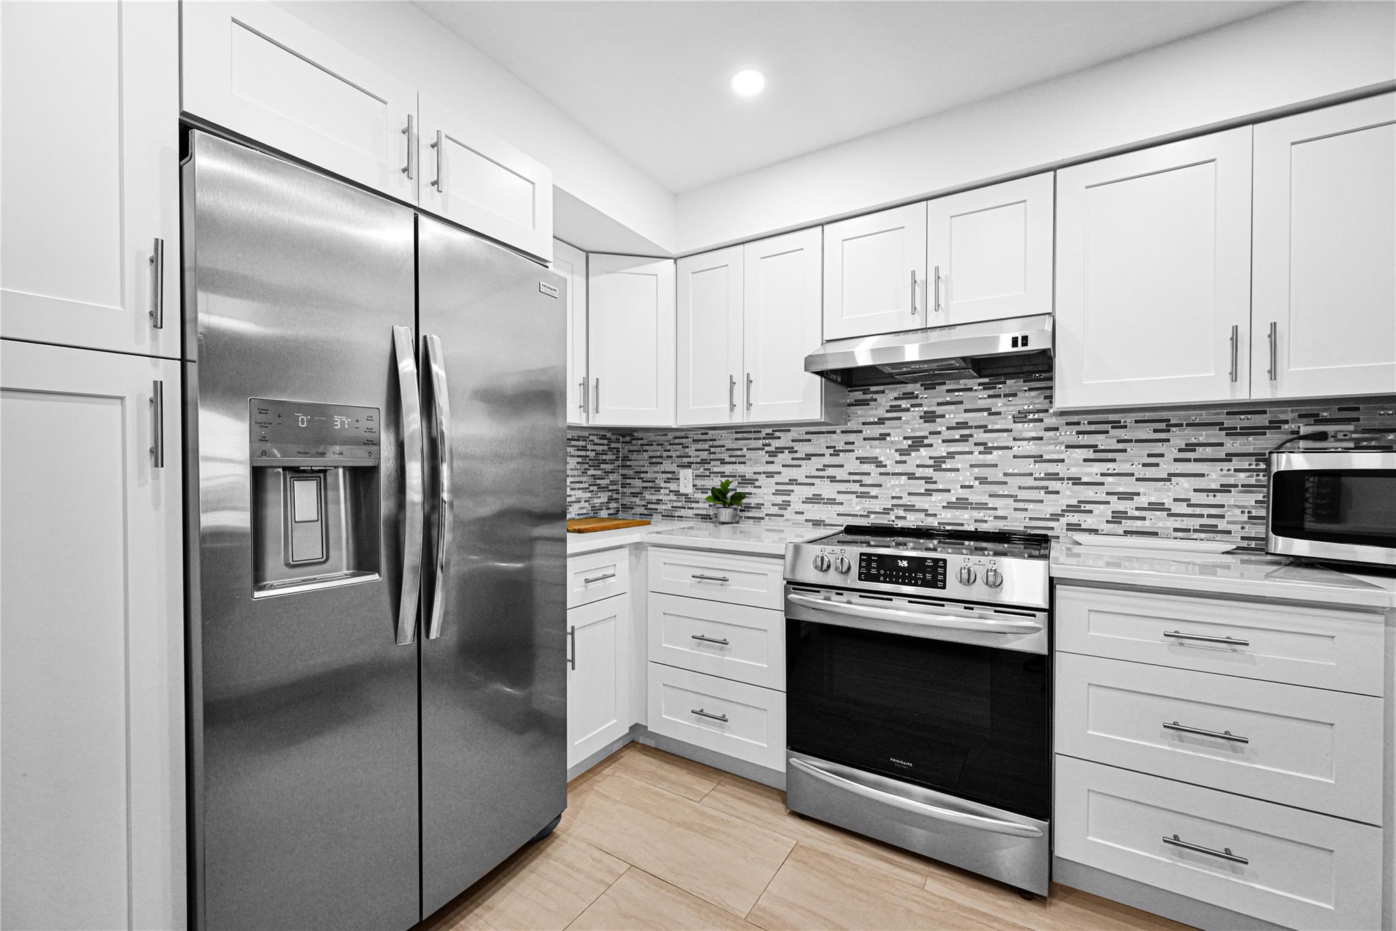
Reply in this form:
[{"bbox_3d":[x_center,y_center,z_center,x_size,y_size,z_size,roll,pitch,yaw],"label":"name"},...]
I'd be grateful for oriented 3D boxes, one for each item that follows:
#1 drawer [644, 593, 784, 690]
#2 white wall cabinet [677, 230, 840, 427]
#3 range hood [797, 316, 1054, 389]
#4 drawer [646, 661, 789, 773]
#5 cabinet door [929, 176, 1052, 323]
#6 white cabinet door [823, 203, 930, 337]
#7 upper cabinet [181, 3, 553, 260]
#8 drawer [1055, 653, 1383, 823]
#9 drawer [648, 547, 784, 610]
[{"bbox_3d":[0.177,0.652,2.256,0.606,0.283,0.500,0,1,31],"label":"drawer"},{"bbox_3d":[0.279,-0.567,2.447,0.683,0.762,0.325,0,1,31],"label":"white wall cabinet"},{"bbox_3d":[0.846,-0.418,2.010,0.760,0.145,0.493,0,1,31],"label":"range hood"},{"bbox_3d":[0.178,0.939,2.259,0.606,0.285,0.500,0,1,31],"label":"drawer"},{"bbox_3d":[0.977,-0.718,1.837,0.374,0.456,0.050,0,0,31],"label":"cabinet door"},{"bbox_3d":[0.654,-0.717,2.028,0.372,0.456,0.050,0,0,31],"label":"white cabinet door"},{"bbox_3d":[-0.988,-0.817,1.561,0.632,0.308,0.922,0,1,31],"label":"upper cabinet"},{"bbox_3d":[1.363,0.652,1.542,0.599,0.283,0.500,0,1,31],"label":"drawer"},{"bbox_3d":[0.175,0.421,2.253,0.606,0.177,0.500,0,1,31],"label":"drawer"}]

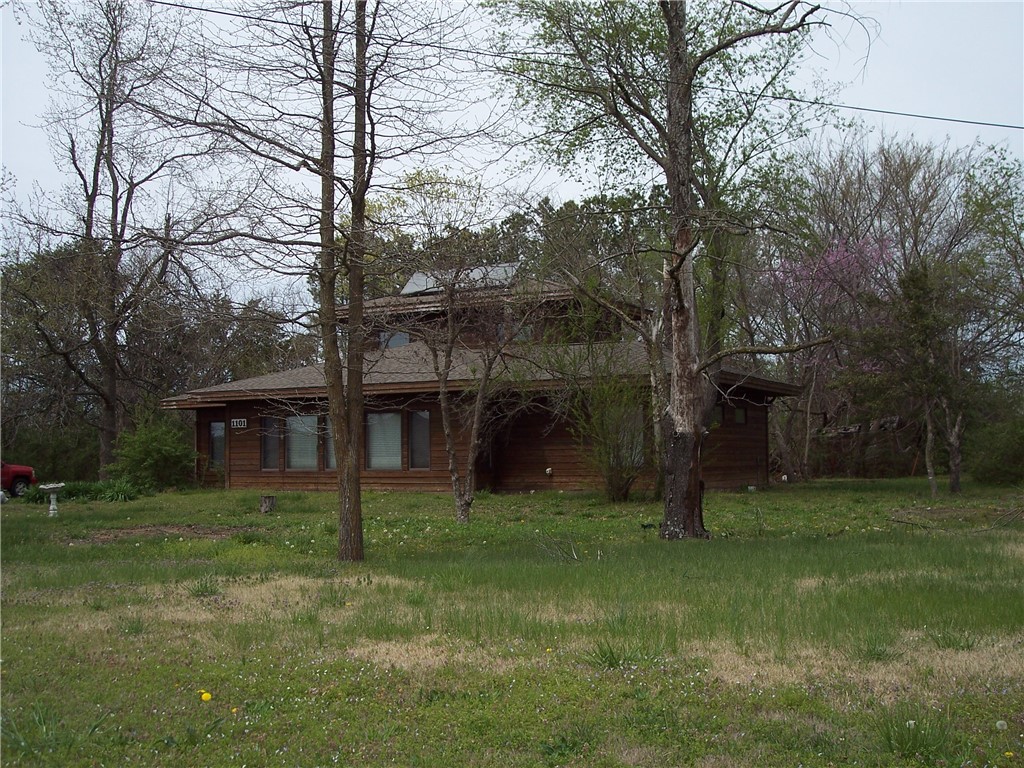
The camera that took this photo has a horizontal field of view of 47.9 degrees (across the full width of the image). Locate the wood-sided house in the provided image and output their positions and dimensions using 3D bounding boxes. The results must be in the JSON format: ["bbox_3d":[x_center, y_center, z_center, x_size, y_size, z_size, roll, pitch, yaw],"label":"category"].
[{"bbox_3d":[-1.655,-0.091,36.111,18.900,6.530,10.400,-2,-4,30],"label":"wood-sided house"}]

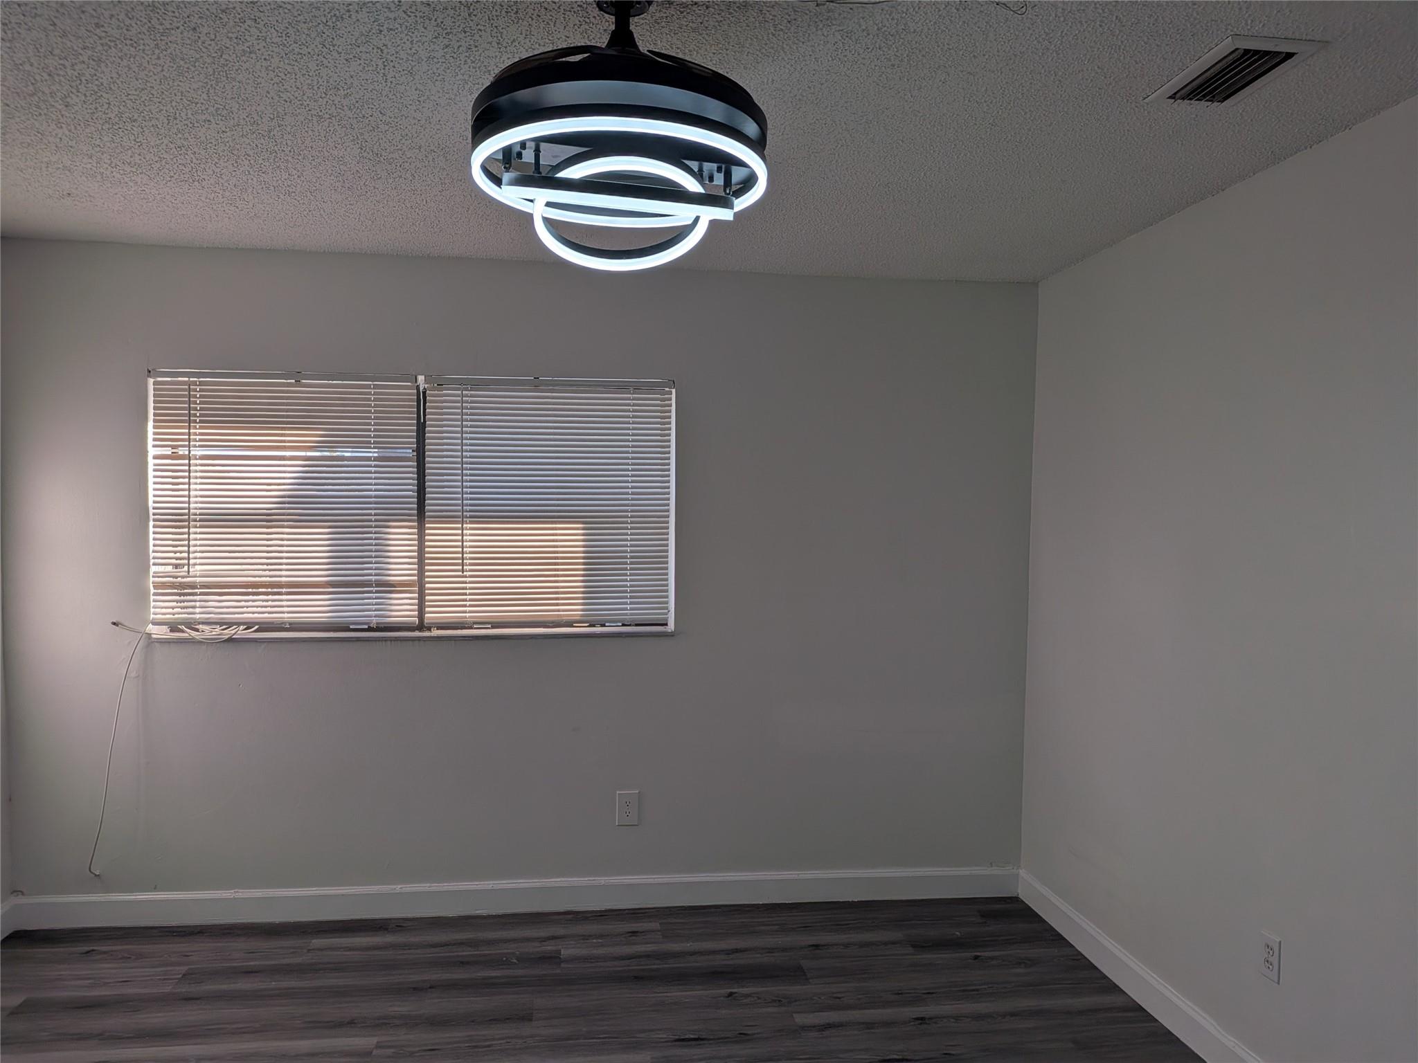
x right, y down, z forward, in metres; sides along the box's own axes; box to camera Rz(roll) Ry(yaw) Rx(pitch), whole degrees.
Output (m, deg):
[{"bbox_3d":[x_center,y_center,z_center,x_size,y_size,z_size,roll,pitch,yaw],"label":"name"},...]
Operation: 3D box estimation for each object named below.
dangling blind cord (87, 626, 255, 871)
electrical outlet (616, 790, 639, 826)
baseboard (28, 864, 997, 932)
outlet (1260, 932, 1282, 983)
[{"bbox_3d":[-1.925,0.784,3.538,0.570,0.915,0.080,1,1,-7],"label":"dangling blind cord"},{"bbox_3d":[-0.307,1.057,3.742,0.086,0.132,0.010,1,1,-7],"label":"electrical outlet"},{"bbox_3d":[-0.604,1.377,3.711,3.755,0.122,0.015,1,1,-7],"label":"baseboard"},{"bbox_3d":[1.432,1.091,2.515,0.010,0.116,0.072,1,1,-7],"label":"outlet"}]

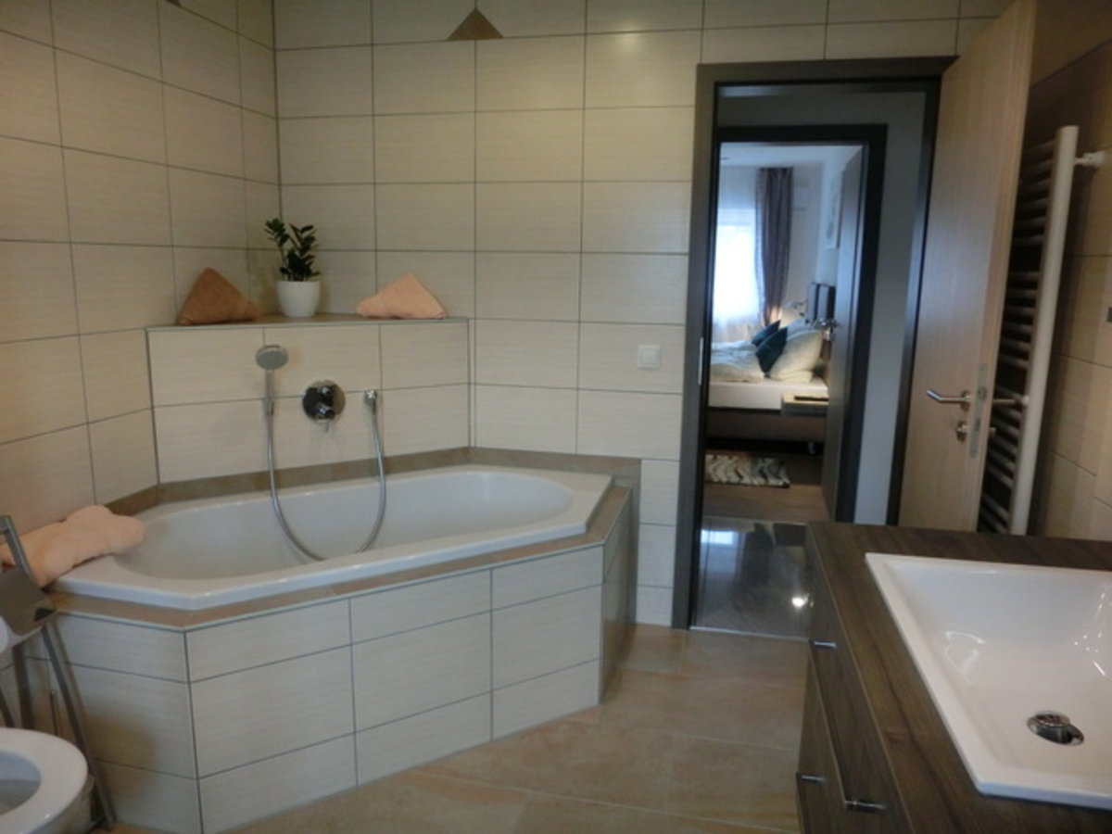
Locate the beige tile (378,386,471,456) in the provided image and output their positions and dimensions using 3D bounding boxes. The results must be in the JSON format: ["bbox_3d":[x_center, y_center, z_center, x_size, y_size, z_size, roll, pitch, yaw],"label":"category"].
[{"bbox_3d":[-0.493,0.012,2.936,0.359,0.252,0.012,-6,13,-32],"label":"beige tile"}]

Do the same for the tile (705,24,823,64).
[{"bbox_3d":[0.693,-1.244,2.581,0.402,0.114,0.012,4,12,13],"label":"tile"}]

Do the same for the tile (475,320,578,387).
[{"bbox_3d":[-0.113,-0.240,2.966,0.402,0.249,0.012,4,12,13],"label":"tile"}]

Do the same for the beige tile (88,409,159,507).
[{"bbox_3d":[-1.302,0.117,2.323,0.014,0.250,0.257,3,11,13],"label":"beige tile"}]

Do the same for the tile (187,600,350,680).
[{"bbox_3d":[-0.688,0.535,1.867,0.385,0.126,0.014,-6,13,-31],"label":"tile"}]

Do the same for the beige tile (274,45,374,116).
[{"bbox_3d":[-0.877,-1.265,2.922,0.400,0.250,0.012,3,11,12],"label":"beige tile"}]

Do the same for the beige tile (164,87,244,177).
[{"bbox_3d":[-1.178,-0.949,2.589,0.014,0.250,0.403,3,11,13],"label":"beige tile"}]

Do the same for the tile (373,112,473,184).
[{"bbox_3d":[-0.487,-0.996,2.874,0.400,0.250,0.015,3,11,11],"label":"tile"}]

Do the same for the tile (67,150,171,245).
[{"bbox_3d":[-1.288,-0.639,2.288,0.012,0.249,0.402,4,12,13],"label":"tile"}]

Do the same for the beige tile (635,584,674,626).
[{"bbox_3d":[0.388,0.734,3.010,0.141,0.161,0.014,3,11,12],"label":"beige tile"}]

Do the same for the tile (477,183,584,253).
[{"bbox_3d":[-0.104,-0.733,2.868,0.402,0.249,0.012,4,12,13],"label":"tile"}]

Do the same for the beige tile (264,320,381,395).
[{"bbox_3d":[-0.800,-0.199,2.665,0.404,0.245,0.015,-6,13,-35],"label":"beige tile"}]

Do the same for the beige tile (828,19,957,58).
[{"bbox_3d":[1.085,-1.223,2.503,0.400,0.114,0.015,3,11,11],"label":"beige tile"}]

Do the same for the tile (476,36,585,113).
[{"bbox_3d":[-0.093,-1.220,2.744,0.400,0.250,0.012,3,11,12],"label":"tile"}]

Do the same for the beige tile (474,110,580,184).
[{"bbox_3d":[-0.097,-0.977,2.790,0.400,0.250,0.012,3,11,12],"label":"beige tile"}]

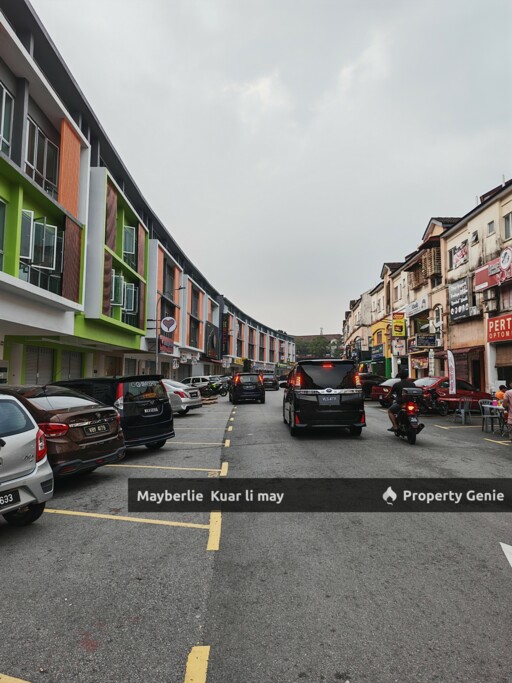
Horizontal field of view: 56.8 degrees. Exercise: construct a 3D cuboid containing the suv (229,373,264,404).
[{"bbox_3d":[-0.560,2.801,27.800,1.810,1.670,4.500,1,-5,-5],"label":"suv"}]

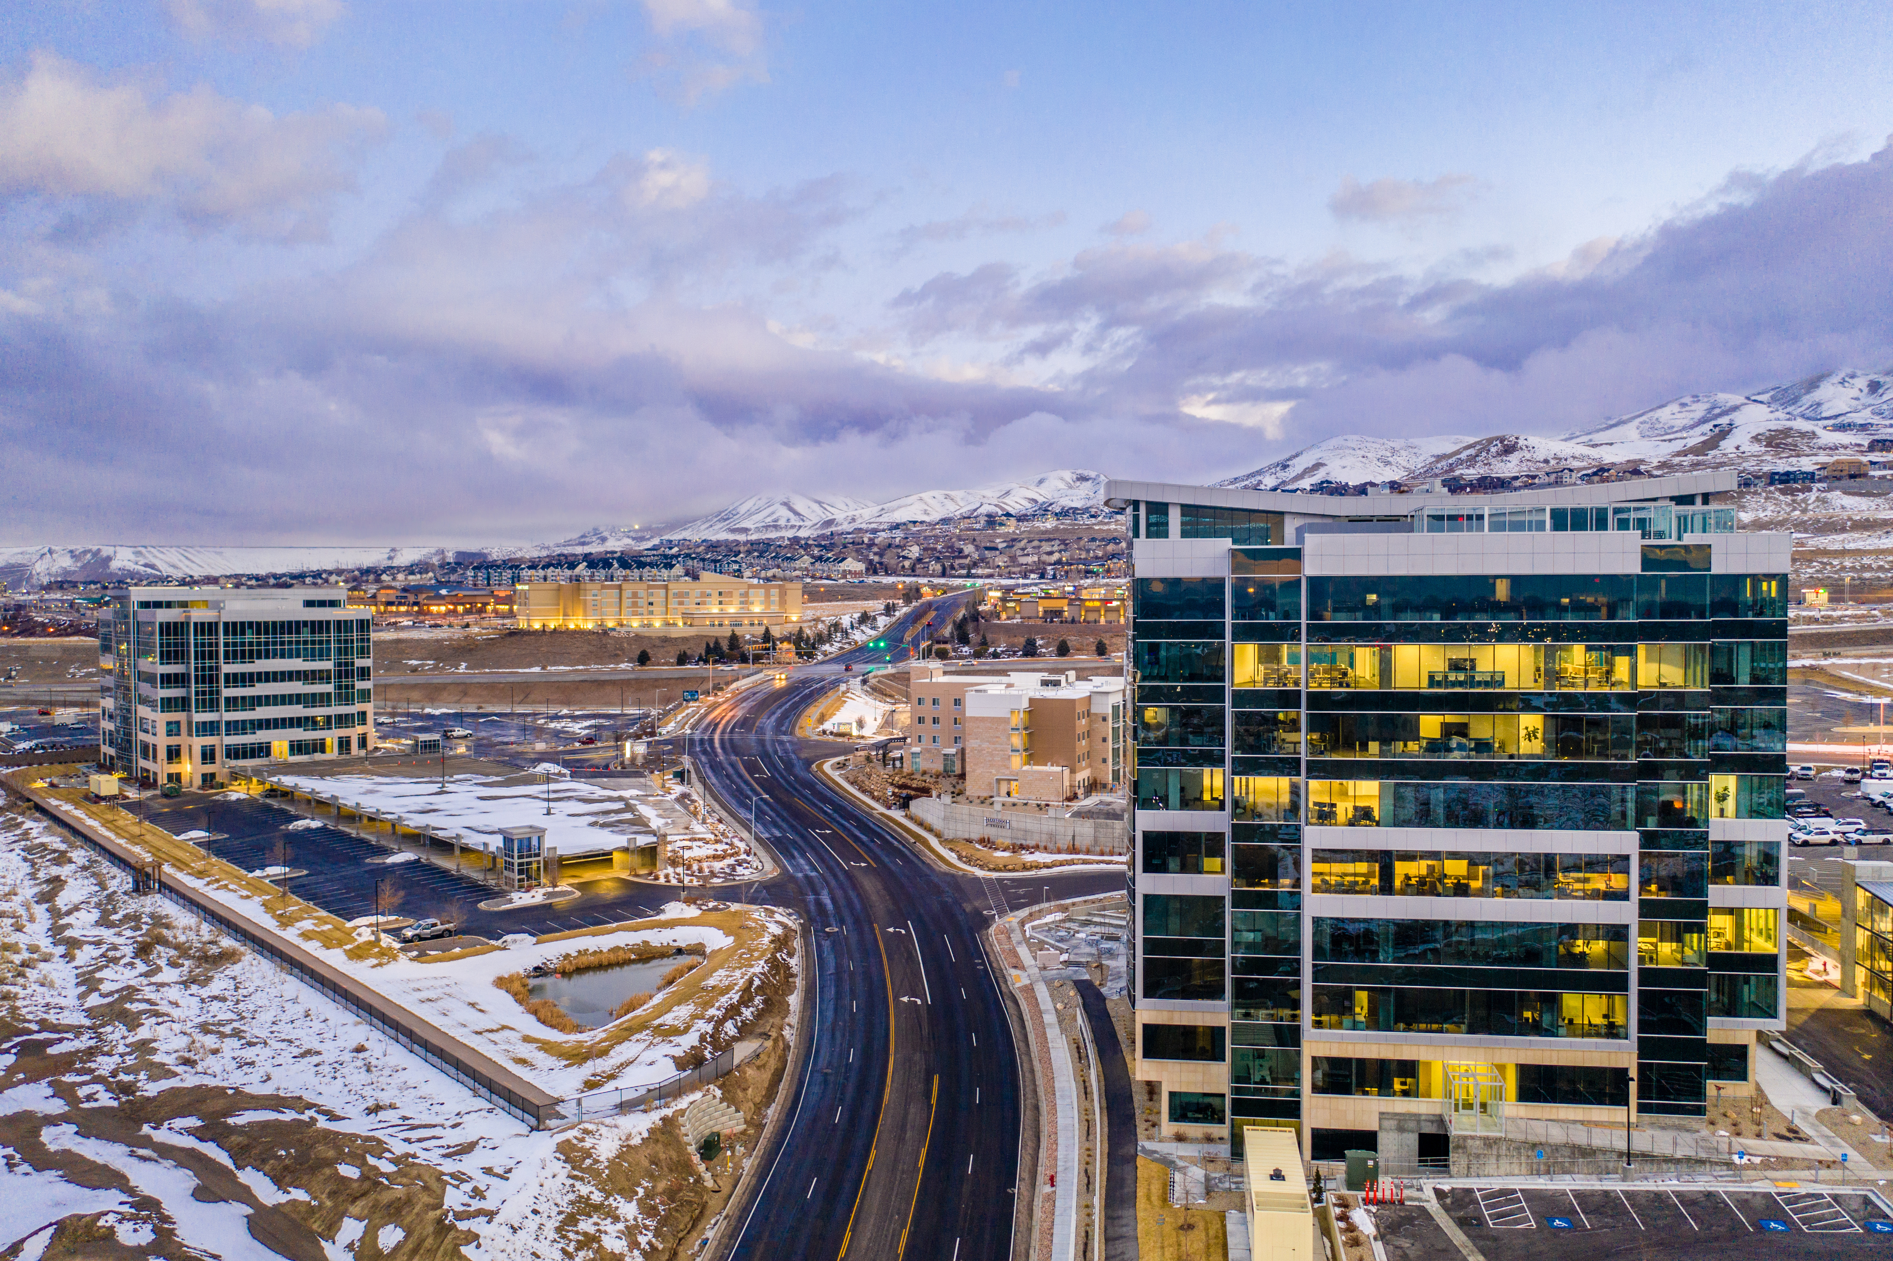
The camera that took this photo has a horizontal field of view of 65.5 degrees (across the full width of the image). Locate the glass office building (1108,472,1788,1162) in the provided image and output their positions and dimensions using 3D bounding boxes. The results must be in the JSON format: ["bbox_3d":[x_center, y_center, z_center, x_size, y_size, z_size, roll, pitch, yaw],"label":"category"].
[{"bbox_3d":[35.650,10.570,117.603,42.543,43.603,52.000,0,1,8],"label":"glass office building"}]

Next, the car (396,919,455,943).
[{"bbox_3d":[-52.767,30.417,149.869,5.450,1.800,1.950,-1,2,-40],"label":"car"}]

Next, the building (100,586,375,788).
[{"bbox_3d":[-139.583,9.763,289.197,37.545,36.650,56.807,-1,2,-40],"label":"building"}]

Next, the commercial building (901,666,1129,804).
[{"bbox_3d":[10.560,15.052,229.498,40.281,16.675,47.000,0,1,20],"label":"commercial building"}]

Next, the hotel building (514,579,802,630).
[{"bbox_3d":[-95.414,-8.709,494.917,94.918,15.644,24.000,0,1,0],"label":"hotel building"}]

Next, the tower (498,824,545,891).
[{"bbox_3d":[-50.588,27.404,175.975,4.100,6.311,4.200,-1,2,-40],"label":"tower"}]

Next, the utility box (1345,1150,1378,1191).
[{"bbox_3d":[24.580,31.894,87.048,1.851,1.950,1.500,0,1,9],"label":"utility box"}]

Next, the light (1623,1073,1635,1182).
[{"bbox_3d":[40.661,29.642,87.527,0.700,6.281,1.100,0,1,10],"label":"light"}]

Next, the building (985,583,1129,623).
[{"bbox_3d":[39.756,-6.999,455.989,50.563,7.966,22.000,0,1,15],"label":"building"}]

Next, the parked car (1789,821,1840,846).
[{"bbox_3d":[92.377,21.840,156.296,4.940,1.750,1.950,0,1,3],"label":"parked car"}]

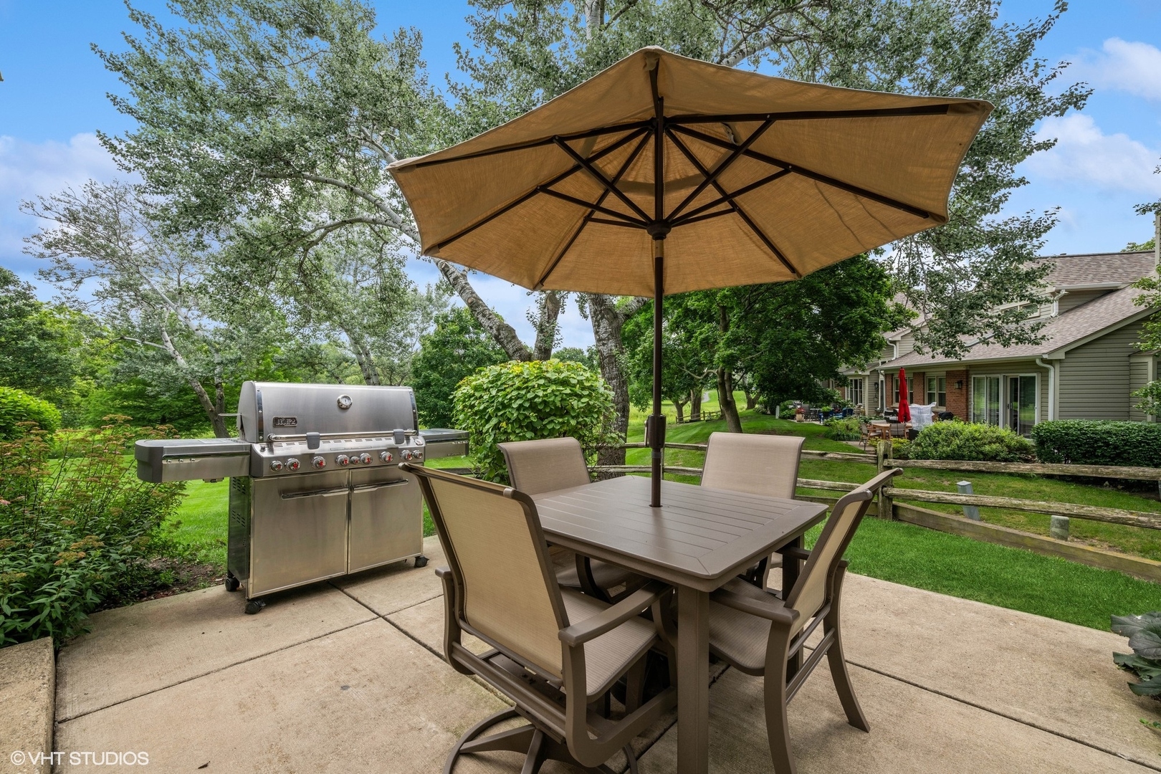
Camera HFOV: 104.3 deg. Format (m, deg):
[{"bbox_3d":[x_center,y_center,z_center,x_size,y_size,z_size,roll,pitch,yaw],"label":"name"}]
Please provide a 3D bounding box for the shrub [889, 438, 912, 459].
[{"bbox_3d":[7.959,1.517,11.364,0.700,0.468,0.600,0,-1,0],"label":"shrub"}]

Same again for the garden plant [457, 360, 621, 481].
[{"bbox_3d":[-0.601,0.558,5.987,2.100,1.816,1.800,0,-1,0],"label":"garden plant"}]

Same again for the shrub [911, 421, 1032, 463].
[{"bbox_3d":[9.516,1.308,10.969,2.700,0.892,1.600,0,-1,0],"label":"shrub"}]

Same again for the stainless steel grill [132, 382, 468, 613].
[{"bbox_3d":[-1.691,0.625,3.013,0.676,1.301,1.855,-1,-2,43],"label":"stainless steel grill"}]

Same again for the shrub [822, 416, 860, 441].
[{"bbox_3d":[9.420,1.509,16.264,1.200,0.857,1.100,0,-1,0],"label":"shrub"}]

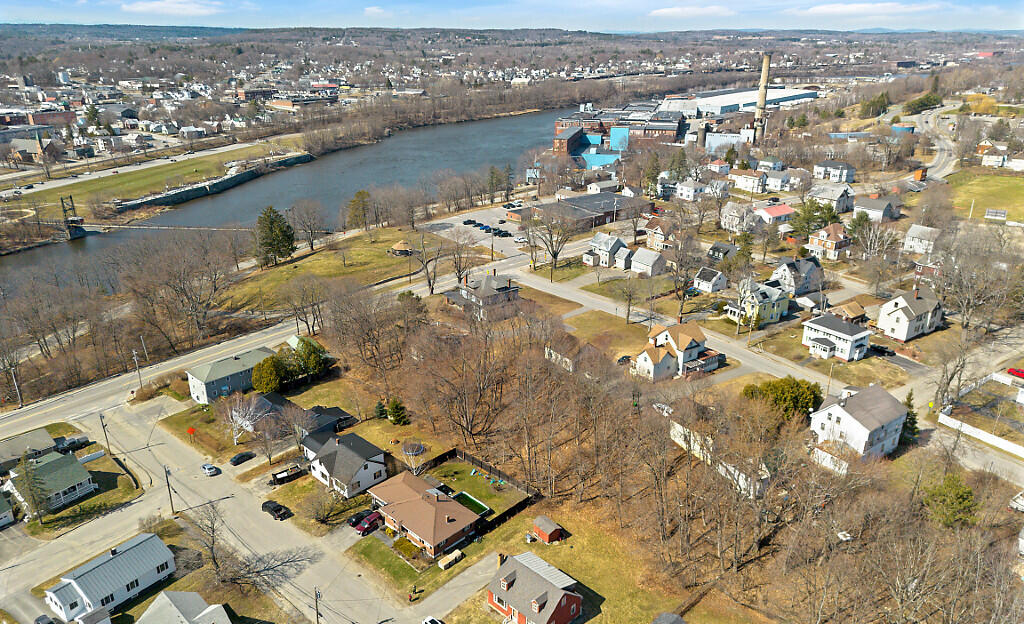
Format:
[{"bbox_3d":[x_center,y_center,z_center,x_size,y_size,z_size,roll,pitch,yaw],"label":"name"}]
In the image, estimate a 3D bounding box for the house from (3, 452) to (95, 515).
[{"bbox_3d":[-85.335,31.063,130.513,12.700,5.700,11.400,16,26,34],"label":"house"}]

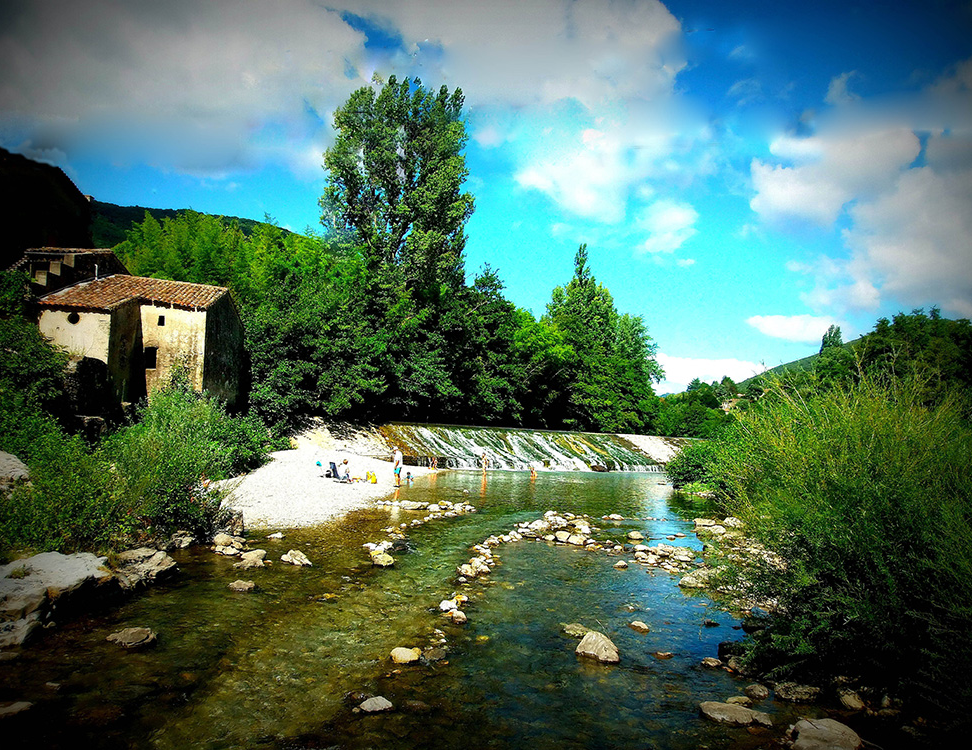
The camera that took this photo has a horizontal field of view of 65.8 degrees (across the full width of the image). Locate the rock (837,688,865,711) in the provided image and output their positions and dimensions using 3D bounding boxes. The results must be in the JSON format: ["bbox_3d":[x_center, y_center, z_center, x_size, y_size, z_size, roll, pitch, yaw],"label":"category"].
[{"bbox_3d":[3.267,2.883,6.735,0.230,0.160,0.200,1,-5,10],"label":"rock"}]

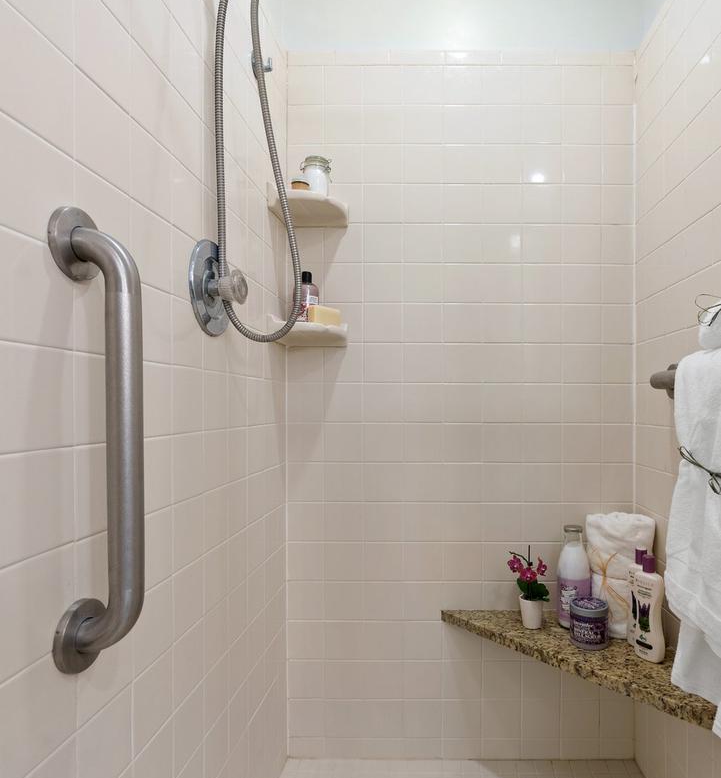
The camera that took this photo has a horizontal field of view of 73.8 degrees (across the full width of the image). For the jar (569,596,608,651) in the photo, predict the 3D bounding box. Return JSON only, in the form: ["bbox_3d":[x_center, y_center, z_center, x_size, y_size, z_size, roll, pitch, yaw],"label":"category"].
[{"bbox_3d":[0.557,0.572,1.172,0.086,0.094,0.086,0,-1,20],"label":"jar"}]

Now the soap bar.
[{"bbox_3d":[-0.098,-0.191,1.281,0.087,0.045,0.041,0,0,-42],"label":"soap bar"}]

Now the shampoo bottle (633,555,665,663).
[{"bbox_3d":[0.666,0.503,1.108,0.038,0.238,0.060,0,0,-43],"label":"shampoo bottle"}]

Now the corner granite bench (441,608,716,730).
[{"bbox_3d":[0.485,0.632,1.125,0.544,0.032,0.490,0,-1,4],"label":"corner granite bench"}]

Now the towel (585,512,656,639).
[{"bbox_3d":[0.660,0.474,1.240,0.158,0.290,0.110,0,-1,21],"label":"towel"}]

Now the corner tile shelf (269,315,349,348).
[{"bbox_3d":[-0.132,-0.153,1.270,0.186,0.067,0.173,0,-1,3],"label":"corner tile shelf"}]

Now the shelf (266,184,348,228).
[{"bbox_3d":[-0.132,-0.487,1.269,0.186,0.064,0.175,0,-1,3],"label":"shelf"}]

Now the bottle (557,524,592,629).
[{"bbox_3d":[0.573,0.494,1.282,0.094,0.257,0.094,0,0,36],"label":"bottle"}]

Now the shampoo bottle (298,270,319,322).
[{"bbox_3d":[-0.143,-0.233,1.270,0.064,0.156,0.052,0,-1,-3],"label":"shampoo bottle"}]

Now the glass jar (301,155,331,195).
[{"bbox_3d":[-0.119,-0.547,1.277,0.077,0.114,0.069,0,0,-5],"label":"glass jar"}]

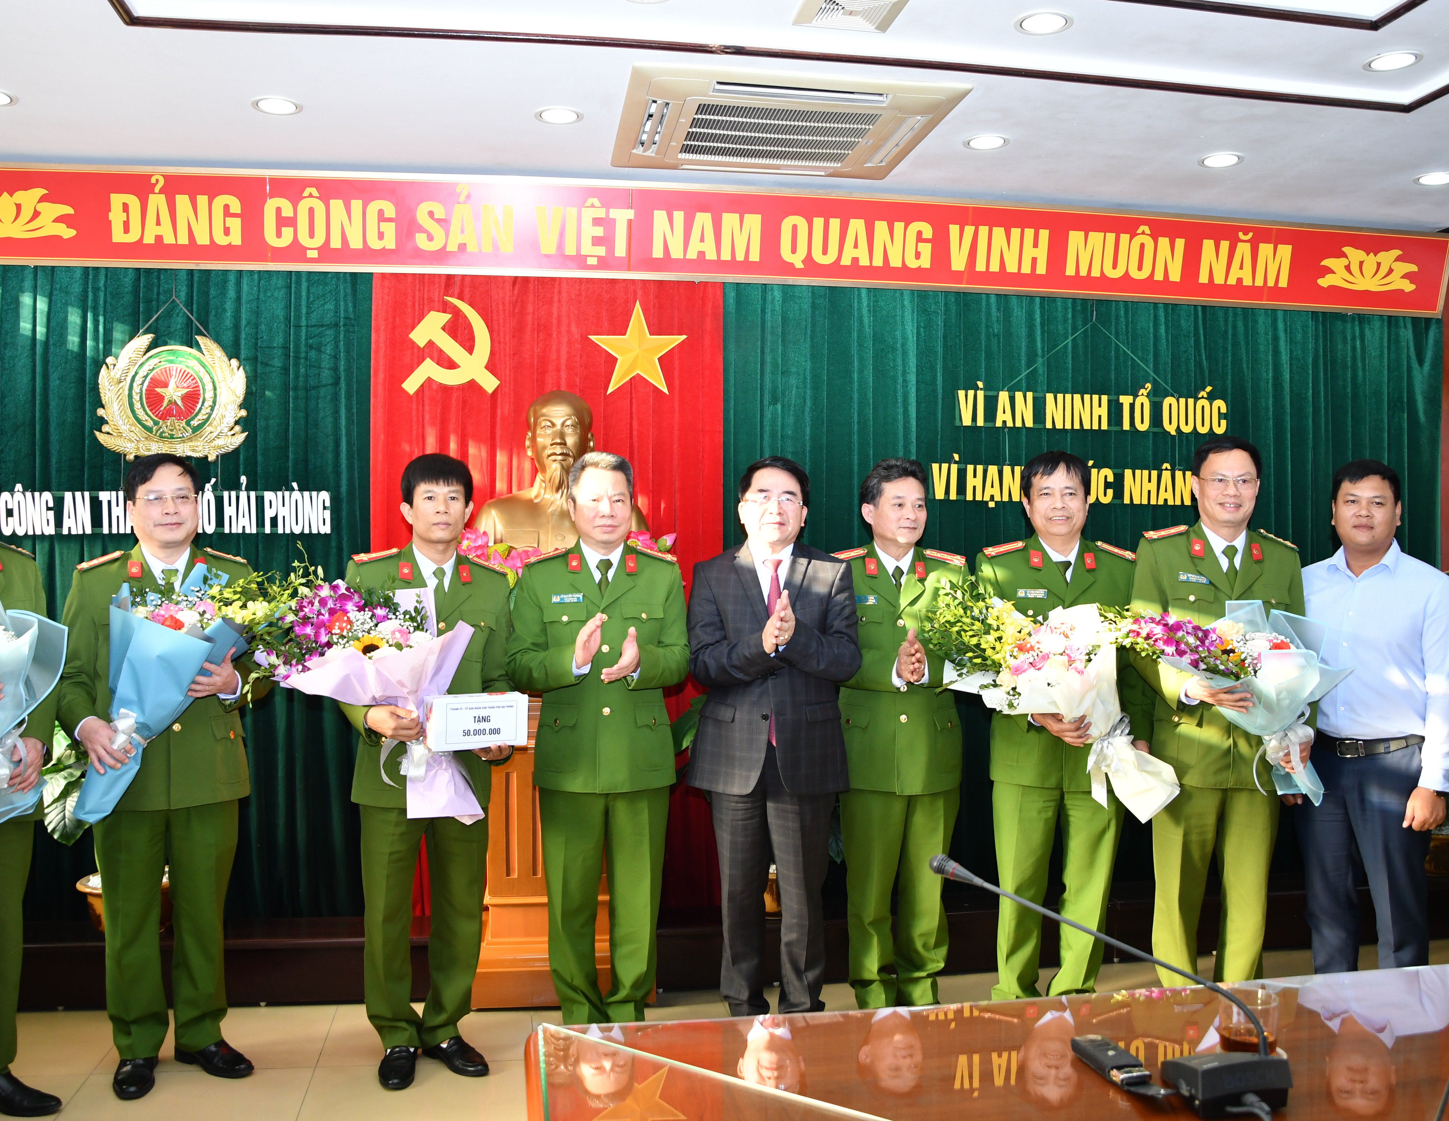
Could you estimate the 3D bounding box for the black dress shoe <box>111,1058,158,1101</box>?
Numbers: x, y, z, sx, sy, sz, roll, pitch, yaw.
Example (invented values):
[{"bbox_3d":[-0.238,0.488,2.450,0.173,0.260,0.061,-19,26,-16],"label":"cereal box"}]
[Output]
[{"bbox_3d":[-1.581,1.342,3.390,0.107,0.105,0.285,0,1,-16],"label":"black dress shoe"}]

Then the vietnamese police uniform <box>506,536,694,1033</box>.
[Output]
[{"bbox_3d":[-0.357,0.665,3.550,0.520,1.430,0.380,0,0,-7],"label":"vietnamese police uniform"}]

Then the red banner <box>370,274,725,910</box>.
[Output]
[{"bbox_3d":[-0.580,0.067,4.225,1.180,2.240,0.130,0,1,-8],"label":"red banner"}]

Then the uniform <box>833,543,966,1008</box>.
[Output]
[{"bbox_3d":[0.505,0.669,3.690,0.460,1.420,0.370,0,0,0],"label":"uniform"}]

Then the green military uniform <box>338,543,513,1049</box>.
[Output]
[{"bbox_3d":[-0.819,0.672,3.450,0.470,1.405,0.380,0,0,-22],"label":"green military uniform"}]

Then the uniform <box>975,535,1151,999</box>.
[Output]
[{"bbox_3d":[1.000,0.657,3.700,0.500,1.445,0.370,0,0,-1],"label":"uniform"}]

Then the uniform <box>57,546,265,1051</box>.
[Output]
[{"bbox_3d":[-1.521,0.675,3.420,0.520,1.410,0.380,0,0,-25],"label":"uniform"}]

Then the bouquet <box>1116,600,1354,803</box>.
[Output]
[{"bbox_3d":[1.408,0.400,3.480,0.590,0.520,0.360,-12,6,0],"label":"bouquet"}]

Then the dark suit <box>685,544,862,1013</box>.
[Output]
[{"bbox_3d":[0.138,0.670,3.620,0.510,1.420,0.370,0,0,-1],"label":"dark suit"}]

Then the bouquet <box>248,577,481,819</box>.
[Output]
[{"bbox_3d":[-0.905,0.365,3.200,0.540,0.600,0.360,-11,6,-12],"label":"bouquet"}]

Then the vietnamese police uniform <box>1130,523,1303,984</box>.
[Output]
[{"bbox_3d":[1.455,0.625,3.760,0.540,1.460,0.360,0,1,2],"label":"vietnamese police uniform"}]

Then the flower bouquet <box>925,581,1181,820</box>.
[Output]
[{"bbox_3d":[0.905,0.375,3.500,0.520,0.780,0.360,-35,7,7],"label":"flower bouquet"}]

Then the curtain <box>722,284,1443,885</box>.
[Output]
[{"bbox_3d":[1.340,0.070,4.515,2.710,2.230,0.150,0,1,-8],"label":"curtain"}]

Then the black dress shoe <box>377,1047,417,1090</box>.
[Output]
[{"bbox_3d":[-0.893,1.352,3.485,0.107,0.105,0.285,0,1,-9],"label":"black dress shoe"}]

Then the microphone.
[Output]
[{"bbox_3d":[0.460,0.510,1.535,0.410,0.265,0.200,0,0,6],"label":"microphone"}]

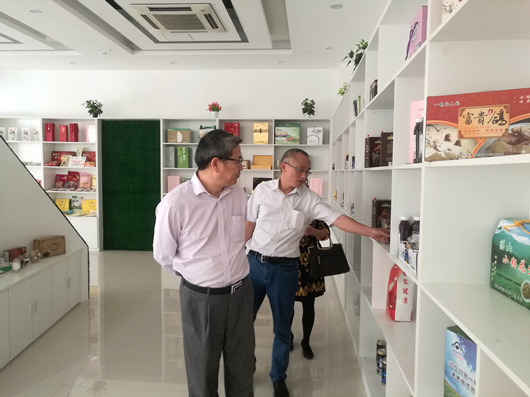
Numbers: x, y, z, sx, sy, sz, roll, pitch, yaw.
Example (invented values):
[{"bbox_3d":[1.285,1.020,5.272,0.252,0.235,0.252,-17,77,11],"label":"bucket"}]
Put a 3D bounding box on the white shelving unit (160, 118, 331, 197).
[{"bbox_3d":[-0.358,-0.202,7.625,3.074,2.450,0.360,1,3,5],"label":"white shelving unit"}]

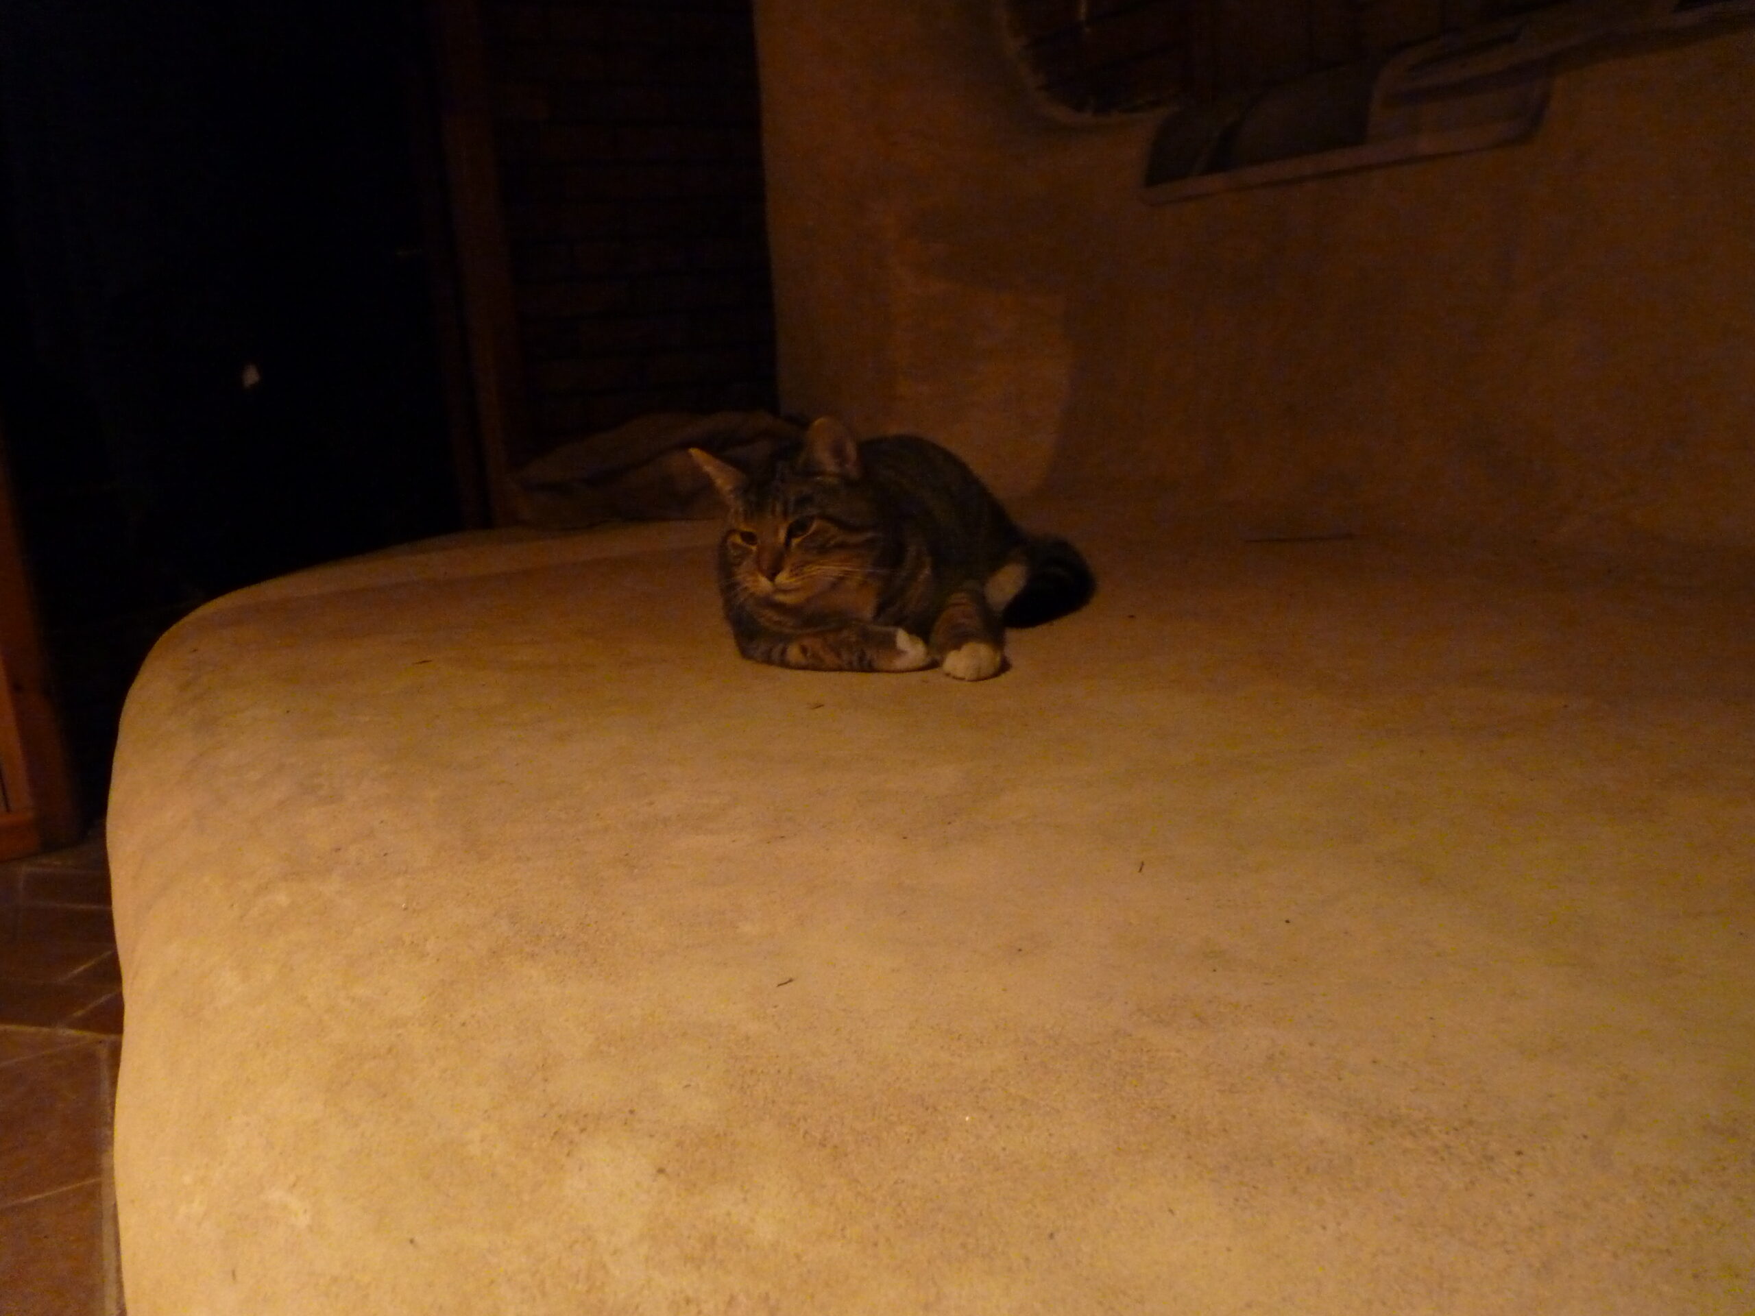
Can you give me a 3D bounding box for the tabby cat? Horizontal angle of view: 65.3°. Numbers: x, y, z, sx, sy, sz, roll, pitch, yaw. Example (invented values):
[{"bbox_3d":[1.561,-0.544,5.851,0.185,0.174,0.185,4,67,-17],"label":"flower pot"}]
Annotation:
[{"bbox_3d":[0.033,-0.113,1.145,0.250,0.190,0.340,4,14,27],"label":"tabby cat"}]

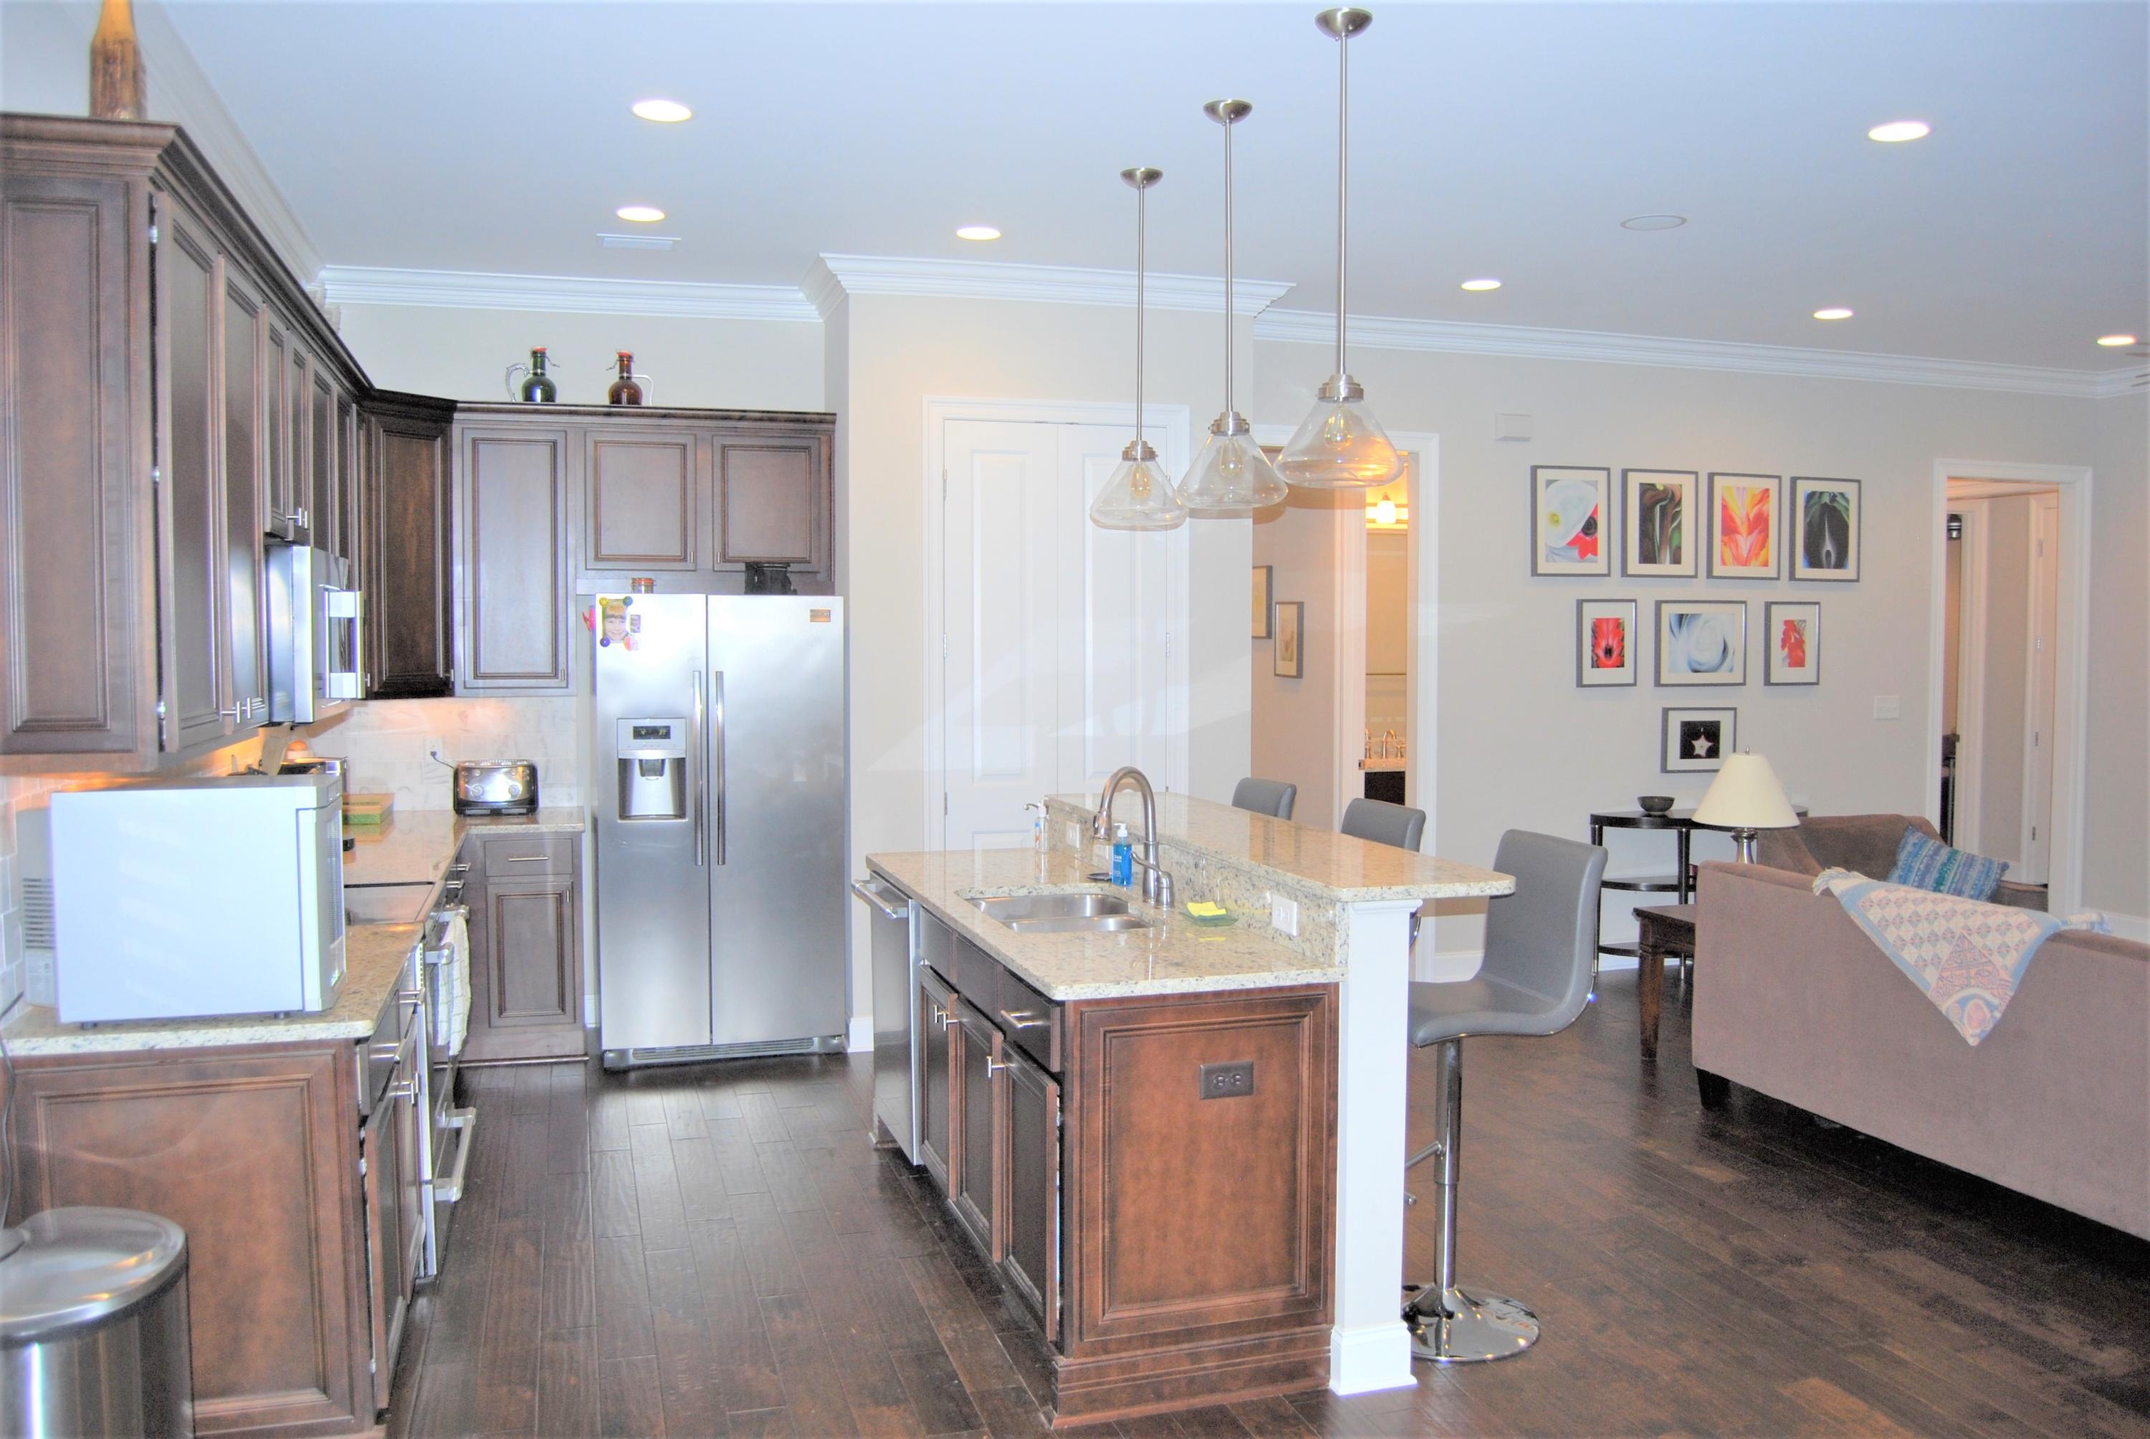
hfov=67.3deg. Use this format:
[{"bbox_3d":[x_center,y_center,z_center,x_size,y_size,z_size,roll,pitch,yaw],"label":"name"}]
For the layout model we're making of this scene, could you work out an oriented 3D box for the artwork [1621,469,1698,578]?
[{"bbox_3d":[2.788,-0.929,7.689,0.432,0.510,0.028,-1,3,-17],"label":"artwork"}]

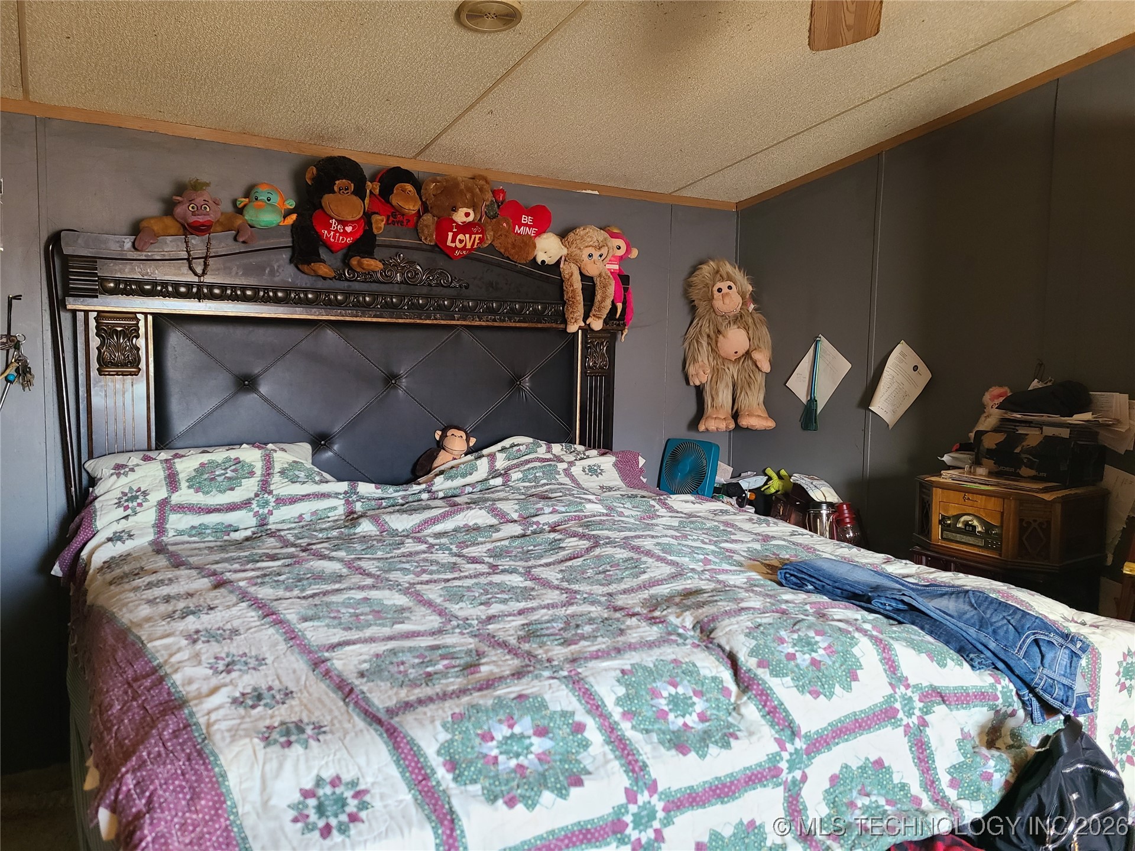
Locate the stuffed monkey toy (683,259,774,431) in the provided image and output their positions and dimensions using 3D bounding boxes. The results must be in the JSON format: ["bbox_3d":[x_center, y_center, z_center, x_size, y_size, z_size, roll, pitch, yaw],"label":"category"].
[{"bbox_3d":[0.727,-0.363,3.860,0.390,0.760,0.220,1,4,-1],"label":"stuffed monkey toy"}]

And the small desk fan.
[{"bbox_3d":[0.529,0.189,3.700,0.250,0.262,0.080,5,-5,43],"label":"small desk fan"}]

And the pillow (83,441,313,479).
[{"bbox_3d":[-1.075,0.225,2.598,0.680,0.160,0.430,-2,26,-31],"label":"pillow"}]

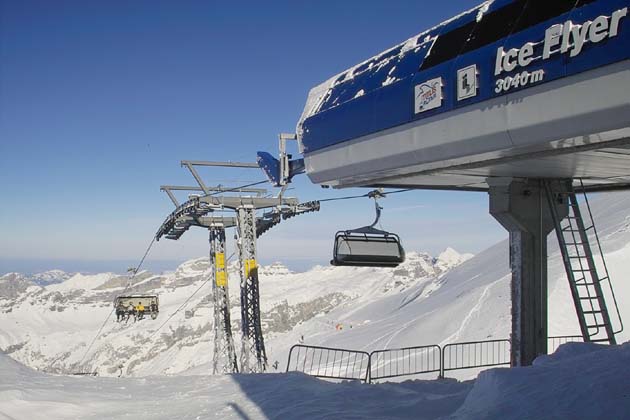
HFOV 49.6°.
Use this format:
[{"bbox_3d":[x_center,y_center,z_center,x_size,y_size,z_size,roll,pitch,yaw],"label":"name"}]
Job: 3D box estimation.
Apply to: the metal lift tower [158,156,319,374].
[{"bbox_3d":[-5.360,4.314,42.243,7.700,13.600,13.300,1,-3,-25],"label":"metal lift tower"}]

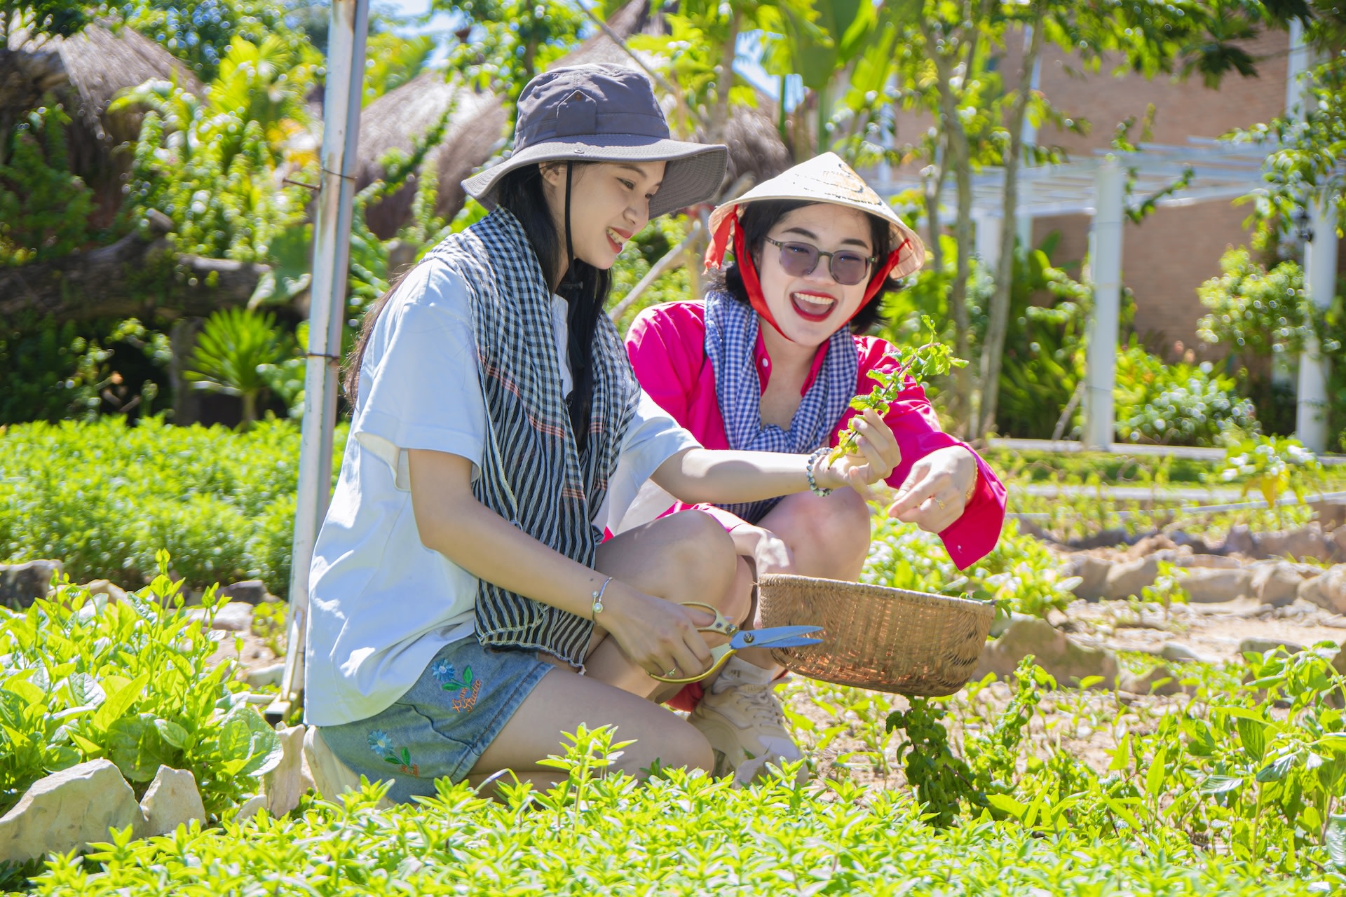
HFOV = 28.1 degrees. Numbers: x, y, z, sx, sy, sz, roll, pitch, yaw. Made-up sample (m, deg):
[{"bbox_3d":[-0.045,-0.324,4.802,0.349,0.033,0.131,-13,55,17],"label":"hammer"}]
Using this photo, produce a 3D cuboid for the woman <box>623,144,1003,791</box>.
[{"bbox_3d":[0.197,0.028,3.800,0.560,0.880,0.640,2,2,-21],"label":"woman"}]

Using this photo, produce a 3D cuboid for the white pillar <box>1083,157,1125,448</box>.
[{"bbox_3d":[3.684,-1.240,23.000,0.250,2.500,0.250,2,2,-17],"label":"white pillar"}]

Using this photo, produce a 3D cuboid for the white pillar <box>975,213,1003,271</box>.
[{"bbox_3d":[3.429,-1.349,29.500,0.250,2.450,0.250,2,2,-17],"label":"white pillar"}]

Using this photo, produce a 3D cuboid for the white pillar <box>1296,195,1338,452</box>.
[{"bbox_3d":[5.632,-1.148,23.500,0.250,2.420,0.250,2,2,-17],"label":"white pillar"}]

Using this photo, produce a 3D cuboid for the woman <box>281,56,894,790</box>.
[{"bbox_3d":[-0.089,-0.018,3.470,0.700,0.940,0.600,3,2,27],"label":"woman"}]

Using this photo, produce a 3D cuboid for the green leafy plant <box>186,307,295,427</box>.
[{"bbox_3d":[-2.251,-0.378,14.000,0.570,0.720,0.570,2,2,0],"label":"green leafy plant"}]

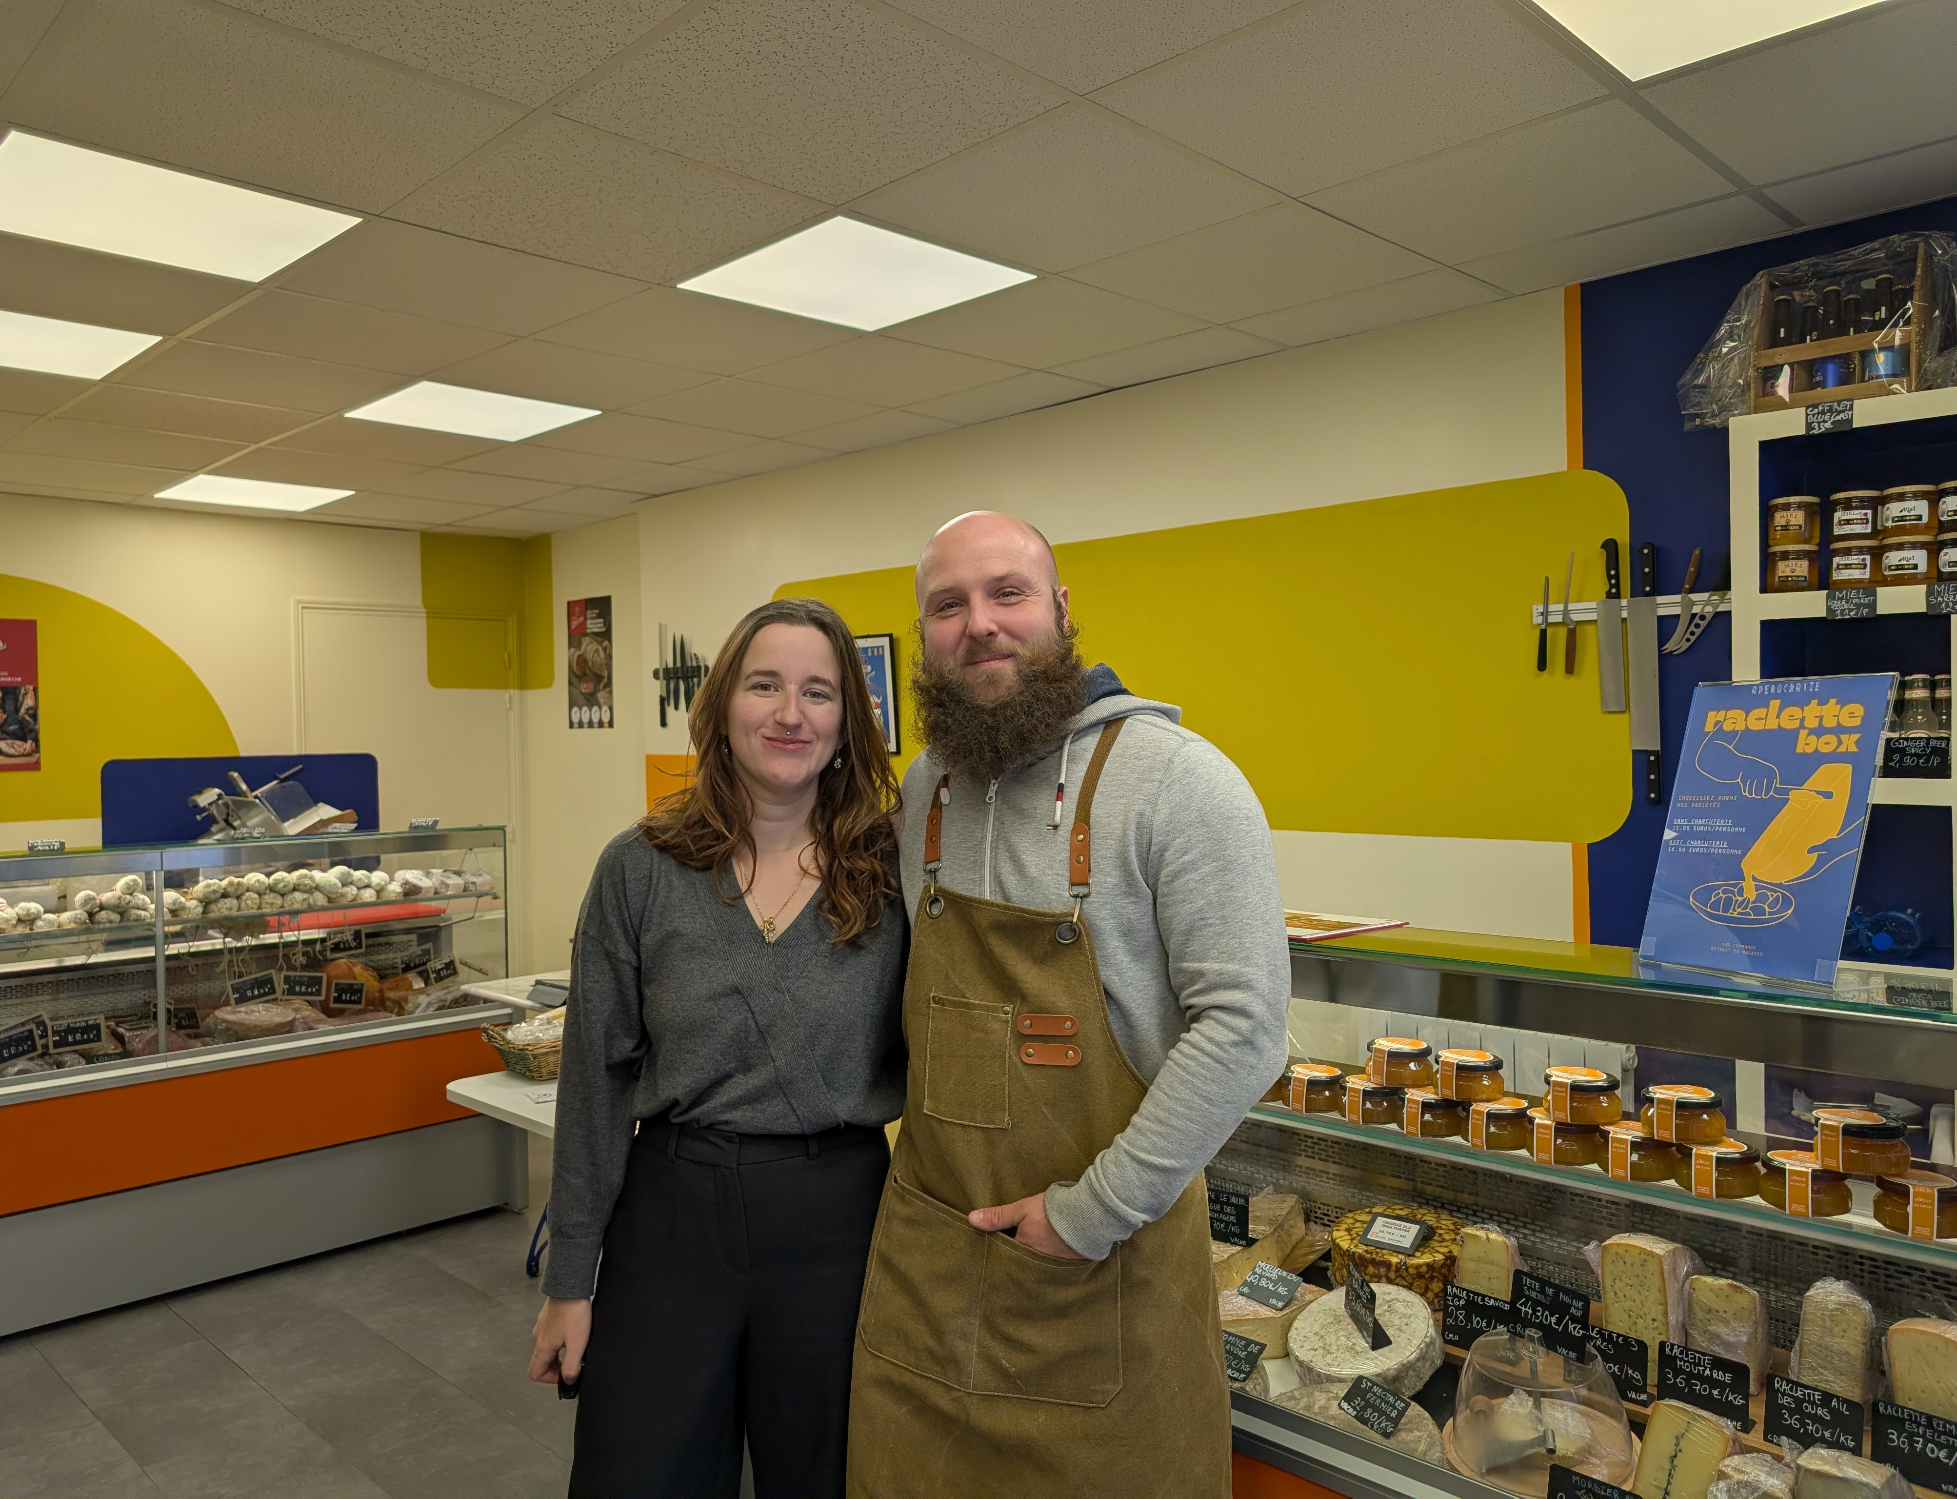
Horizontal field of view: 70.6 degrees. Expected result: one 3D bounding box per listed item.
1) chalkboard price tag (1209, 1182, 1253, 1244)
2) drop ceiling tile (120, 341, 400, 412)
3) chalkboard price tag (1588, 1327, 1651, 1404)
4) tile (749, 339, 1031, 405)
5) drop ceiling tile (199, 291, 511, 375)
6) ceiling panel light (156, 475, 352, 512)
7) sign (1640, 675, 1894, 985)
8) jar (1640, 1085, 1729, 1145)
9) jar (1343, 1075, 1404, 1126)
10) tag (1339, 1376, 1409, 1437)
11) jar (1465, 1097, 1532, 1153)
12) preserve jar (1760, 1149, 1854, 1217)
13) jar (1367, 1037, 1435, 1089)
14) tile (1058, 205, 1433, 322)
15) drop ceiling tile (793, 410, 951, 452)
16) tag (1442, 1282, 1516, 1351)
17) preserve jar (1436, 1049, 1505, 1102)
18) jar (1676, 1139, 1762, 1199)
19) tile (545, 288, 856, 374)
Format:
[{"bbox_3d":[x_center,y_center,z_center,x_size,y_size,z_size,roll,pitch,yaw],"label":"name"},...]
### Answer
[{"bbox_3d":[0.346,0.642,1.930,0.097,0.075,0.030,0,2,44],"label":"chalkboard price tag"},{"bbox_3d":[-1.976,-1.011,3.818,0.598,0.018,0.598,0,1,44],"label":"drop ceiling tile"},{"bbox_3d":[0.809,0.784,1.773,0.100,0.078,0.028,0,1,43],"label":"chalkboard price tag"},{"bbox_3d":[-0.267,-1.069,3.908,0.600,0.020,0.600,0,1,45],"label":"tile"},{"bbox_3d":[-1.532,-1.013,3.385,0.596,0.015,0.596,0,2,44],"label":"drop ceiling tile"},{"bbox_3d":[-2.879,-1.034,5.530,0.595,0.020,0.595,0,2,44],"label":"ceiling panel light"},{"bbox_3d":[0.777,0.074,1.375,0.010,0.301,0.212,20,-9,-28],"label":"sign"},{"bbox_3d":[0.723,0.374,1.416,0.078,0.046,0.078,-1,1,0],"label":"jar"},{"bbox_3d":[0.472,0.419,1.656,0.075,0.046,0.075,-1,1,0],"label":"jar"},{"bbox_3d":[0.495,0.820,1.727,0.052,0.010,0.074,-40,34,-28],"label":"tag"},{"bbox_3d":[0.577,0.417,1.544,0.076,0.045,0.076,-1,1,0],"label":"jar"},{"bbox_3d":[0.798,0.418,1.332,0.078,0.046,0.078,-1,1,0],"label":"preserve jar"},{"bbox_3d":[0.501,0.374,1.642,0.075,0.045,0.075,-1,1,0],"label":"jar"},{"bbox_3d":[0.606,-1.073,3.075,0.600,0.020,0.600,0,1,45],"label":"tile"},{"bbox_3d":[-0.365,-1.062,4.608,0.596,0.015,0.342,0,2,44],"label":"drop ceiling tile"},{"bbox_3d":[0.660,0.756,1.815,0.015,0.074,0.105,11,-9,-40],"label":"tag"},{"bbox_3d":[0.563,0.374,1.584,0.075,0.046,0.075,-1,1,0],"label":"preserve jar"},{"bbox_3d":[0.745,0.420,1.390,0.075,0.046,0.075,-1,1,0],"label":"jar"},{"bbox_3d":[-0.697,-1.027,3.413,0.598,0.018,0.598,0,1,44],"label":"tile"}]

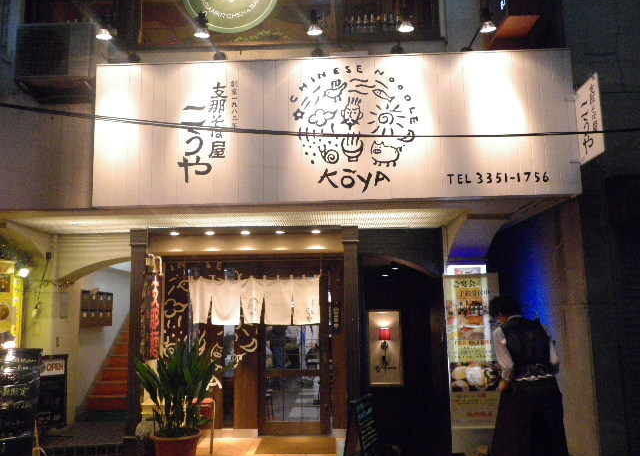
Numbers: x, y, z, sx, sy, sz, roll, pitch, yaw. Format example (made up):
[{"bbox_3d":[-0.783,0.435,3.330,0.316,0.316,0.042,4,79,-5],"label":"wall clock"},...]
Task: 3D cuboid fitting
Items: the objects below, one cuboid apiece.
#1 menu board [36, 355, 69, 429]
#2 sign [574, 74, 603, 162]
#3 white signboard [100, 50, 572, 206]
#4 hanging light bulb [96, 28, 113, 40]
[{"bbox_3d":[-3.065,1.866,6.959,0.370,0.800,0.080,5,-10,-37],"label":"menu board"},{"bbox_3d":[2.278,-0.905,5.151,0.060,0.650,0.480,-1,-8,3],"label":"sign"},{"bbox_3d":[0.100,-0.901,5.604,4.376,1.348,0.120,-1,-8,3],"label":"white signboard"},{"bbox_3d":[-1.786,-1.608,5.057,0.125,0.085,0.125,-1,-8,3],"label":"hanging light bulb"}]

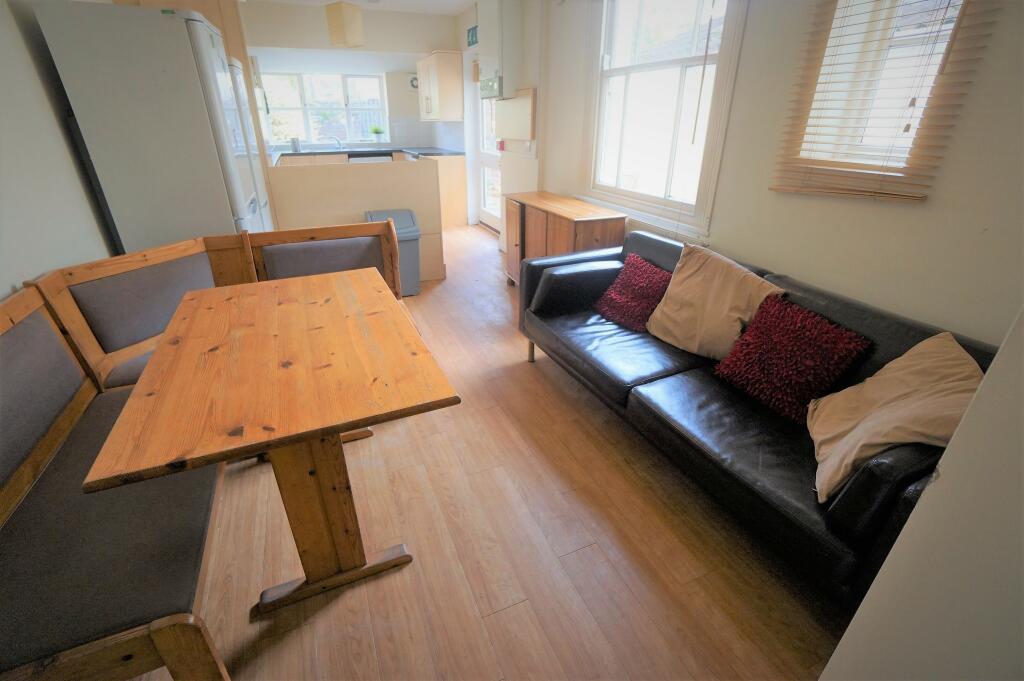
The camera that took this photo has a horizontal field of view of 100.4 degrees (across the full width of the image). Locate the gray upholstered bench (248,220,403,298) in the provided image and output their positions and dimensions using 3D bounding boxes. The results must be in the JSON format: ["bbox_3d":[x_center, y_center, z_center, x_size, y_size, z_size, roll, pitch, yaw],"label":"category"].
[{"bbox_3d":[-0.869,-0.124,2.231,0.730,0.840,0.540,-12,29,-23],"label":"gray upholstered bench"}]

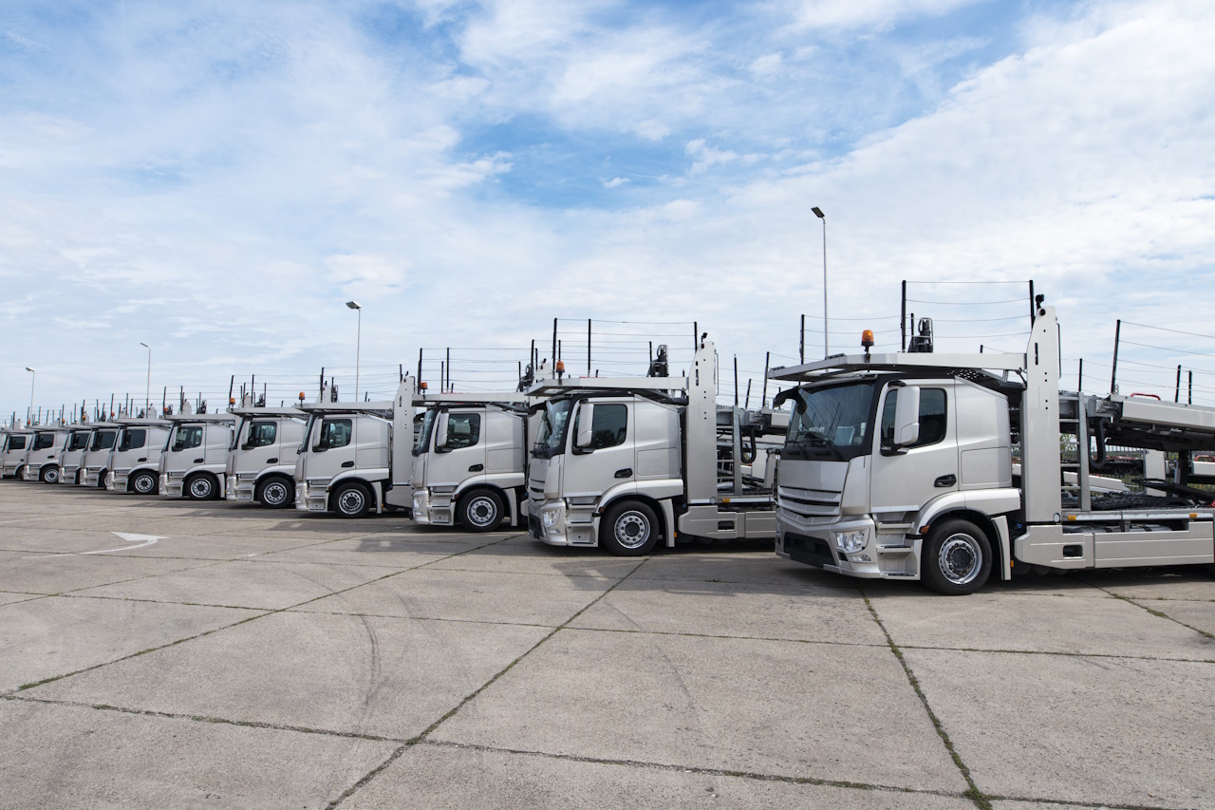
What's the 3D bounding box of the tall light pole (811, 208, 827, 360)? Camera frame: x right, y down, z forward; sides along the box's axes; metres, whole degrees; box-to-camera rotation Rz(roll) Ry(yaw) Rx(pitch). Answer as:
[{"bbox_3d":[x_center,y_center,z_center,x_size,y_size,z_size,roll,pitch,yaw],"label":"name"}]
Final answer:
[{"bbox_3d":[7.261,-1.620,22.730,0.700,10.080,0.240,4,-6,-44],"label":"tall light pole"}]

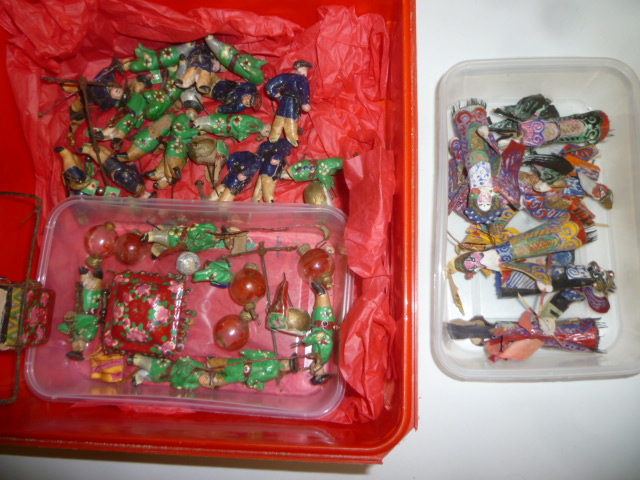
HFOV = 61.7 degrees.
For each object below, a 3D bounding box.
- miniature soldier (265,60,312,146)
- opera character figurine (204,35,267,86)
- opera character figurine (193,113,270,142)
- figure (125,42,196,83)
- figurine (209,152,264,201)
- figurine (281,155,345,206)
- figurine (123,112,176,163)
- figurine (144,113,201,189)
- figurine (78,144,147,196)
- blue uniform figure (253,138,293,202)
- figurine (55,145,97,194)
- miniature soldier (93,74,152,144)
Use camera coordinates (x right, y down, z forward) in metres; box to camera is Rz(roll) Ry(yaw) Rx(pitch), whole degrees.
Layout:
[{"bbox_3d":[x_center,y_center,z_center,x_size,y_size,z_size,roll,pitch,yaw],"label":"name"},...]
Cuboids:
[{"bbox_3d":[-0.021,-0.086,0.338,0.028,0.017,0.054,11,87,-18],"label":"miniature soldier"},{"bbox_3d":[-0.056,-0.117,0.350,0.046,0.018,0.018,40,90,6],"label":"opera character figurine"},{"bbox_3d":[-0.057,-0.072,0.345,0.051,0.018,0.019,6,103,6],"label":"opera character figurine"},{"bbox_3d":[-0.106,-0.121,0.355,0.050,0.018,0.020,-16,85,4],"label":"figure"},{"bbox_3d":[-0.055,-0.039,0.344,0.022,0.017,0.044,34,90,1],"label":"figurine"},{"bbox_3d":[-0.005,-0.038,0.339,0.041,0.018,0.028,-9,102,4],"label":"figurine"},{"bbox_3d":[-0.112,-0.067,0.351,0.044,0.017,0.017,-40,92,1],"label":"figurine"},{"bbox_3d":[-0.095,-0.058,0.347,0.022,0.018,0.049,15,87,12],"label":"figurine"},{"bbox_3d":[-0.135,-0.045,0.351,0.052,0.017,0.019,33,114,6],"label":"figurine"},{"bbox_3d":[-0.030,-0.045,0.343,0.019,0.017,0.045,19,88,-2],"label":"blue uniform figure"},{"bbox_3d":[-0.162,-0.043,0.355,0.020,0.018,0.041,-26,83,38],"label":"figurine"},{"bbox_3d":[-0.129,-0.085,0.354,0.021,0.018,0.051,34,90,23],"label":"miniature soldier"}]

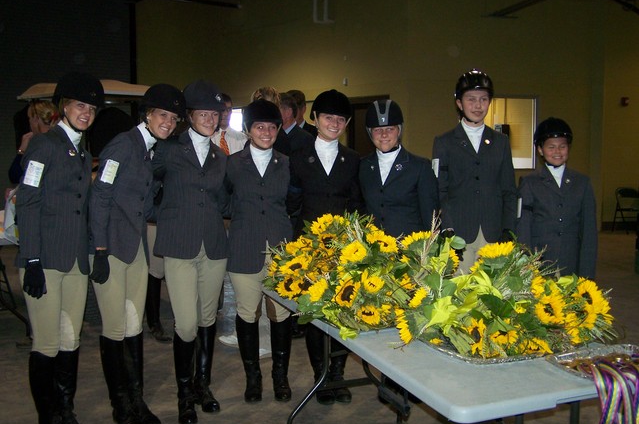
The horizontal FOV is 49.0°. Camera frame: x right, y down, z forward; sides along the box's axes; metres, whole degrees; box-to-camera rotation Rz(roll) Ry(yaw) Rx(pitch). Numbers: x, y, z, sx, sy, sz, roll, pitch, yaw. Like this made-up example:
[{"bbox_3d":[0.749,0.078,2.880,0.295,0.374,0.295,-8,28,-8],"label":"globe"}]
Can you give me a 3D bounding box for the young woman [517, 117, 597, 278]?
[{"bbox_3d":[1.351,0.258,4.000,0.470,1.572,0.320,1,4,10],"label":"young woman"}]

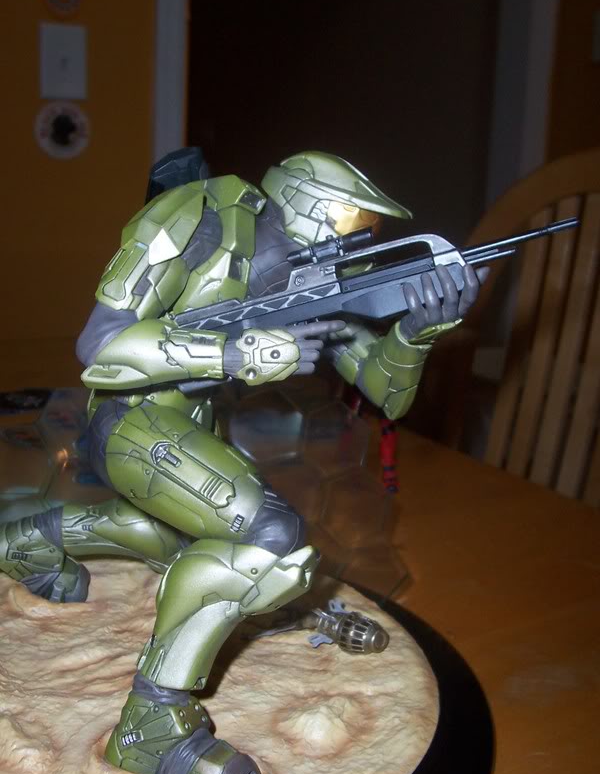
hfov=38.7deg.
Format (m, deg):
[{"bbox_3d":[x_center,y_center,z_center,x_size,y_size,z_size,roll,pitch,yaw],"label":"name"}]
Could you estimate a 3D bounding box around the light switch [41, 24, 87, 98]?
[{"bbox_3d":[-0.381,-0.522,1.372,0.071,0.115,0.018,0,11,-14],"label":"light switch"}]

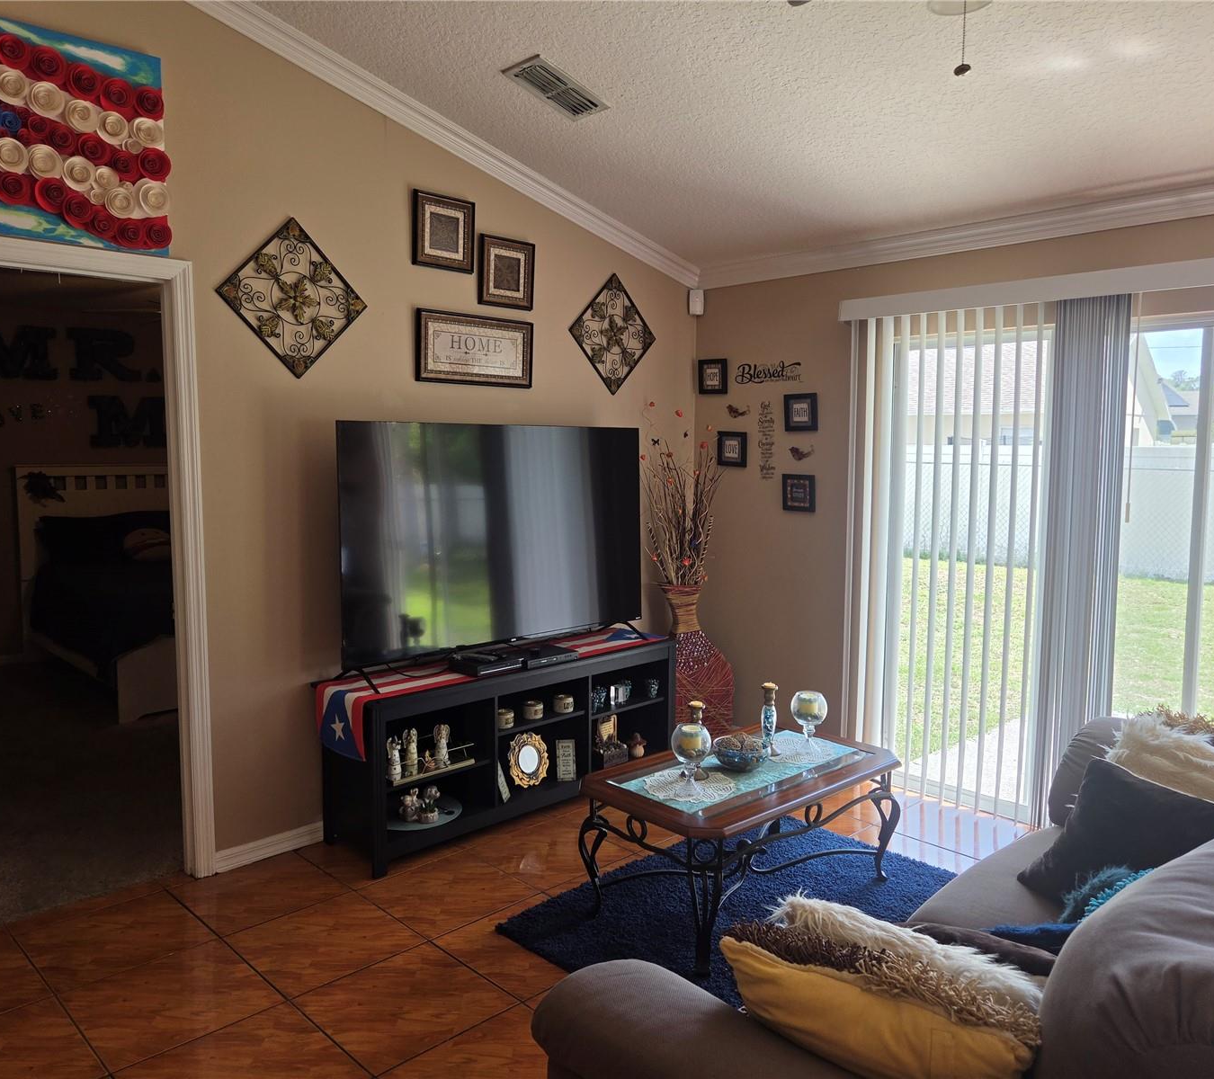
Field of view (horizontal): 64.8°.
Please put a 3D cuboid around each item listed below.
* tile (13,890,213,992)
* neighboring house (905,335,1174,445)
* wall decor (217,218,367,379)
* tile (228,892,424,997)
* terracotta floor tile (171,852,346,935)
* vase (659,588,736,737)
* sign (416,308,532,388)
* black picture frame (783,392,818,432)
[{"bbox_3d":[-1.517,1.237,2.965,0.455,0.010,0.455,-5,8,-44],"label":"tile"},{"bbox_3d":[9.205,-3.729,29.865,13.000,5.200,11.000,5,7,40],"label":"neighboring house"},{"bbox_3d":[-1.119,-0.870,3.457,0.583,0.574,0.020,-5,8,-44],"label":"wall decor"},{"bbox_3d":[-0.871,1.240,2.956,0.455,0.010,0.455,-5,8,-44],"label":"tile"},{"bbox_3d":[-1.186,1.206,3.274,0.455,0.010,0.455,-5,8,-44],"label":"terracotta floor tile"},{"bbox_3d":[0.388,0.649,4.730,0.466,0.825,0.466,0,6,0],"label":"vase"},{"bbox_3d":[-0.538,-0.791,4.010,0.585,0.283,0.030,-5,8,-44],"label":"sign"},{"bbox_3d":[0.917,-0.605,4.558,0.020,0.176,0.178,-5,8,-44],"label":"black picture frame"}]

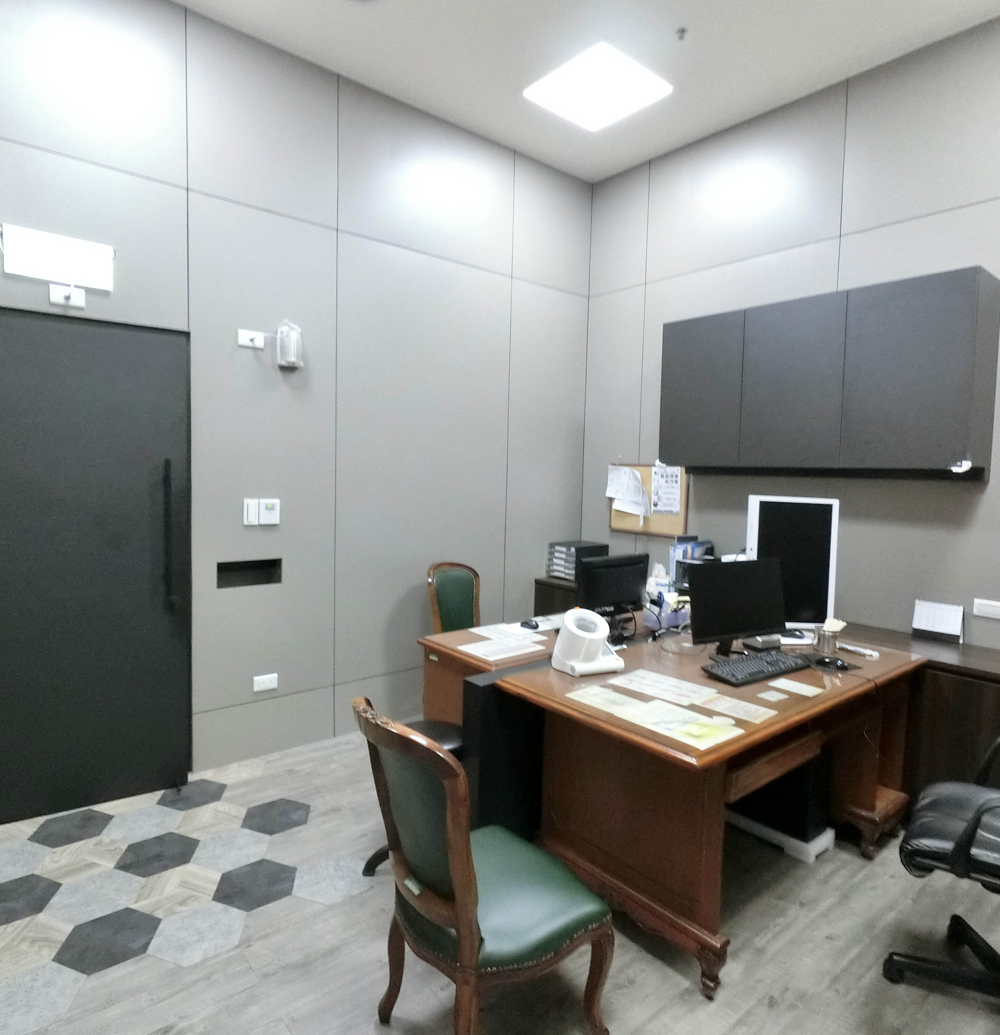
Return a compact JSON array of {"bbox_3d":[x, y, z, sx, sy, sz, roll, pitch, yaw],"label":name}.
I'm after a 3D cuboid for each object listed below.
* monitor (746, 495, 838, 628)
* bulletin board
[{"bbox_3d":[1.262,0.223,2.821,0.439,0.624,0.180,0,3,-12],"label":"monitor"},{"bbox_3d":[0.975,-0.117,4.247,0.020,0.455,0.605,-2,5,-43],"label":"bulletin board"}]

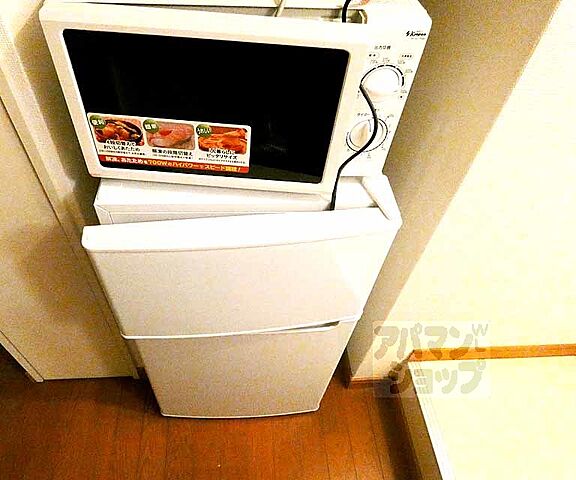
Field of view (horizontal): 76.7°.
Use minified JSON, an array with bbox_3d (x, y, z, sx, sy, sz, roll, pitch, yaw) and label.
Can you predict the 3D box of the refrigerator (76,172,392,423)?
[{"bbox_3d":[-0.119,0.110,1.006,0.479,0.860,0.515,0,47,-9],"label":"refrigerator"}]

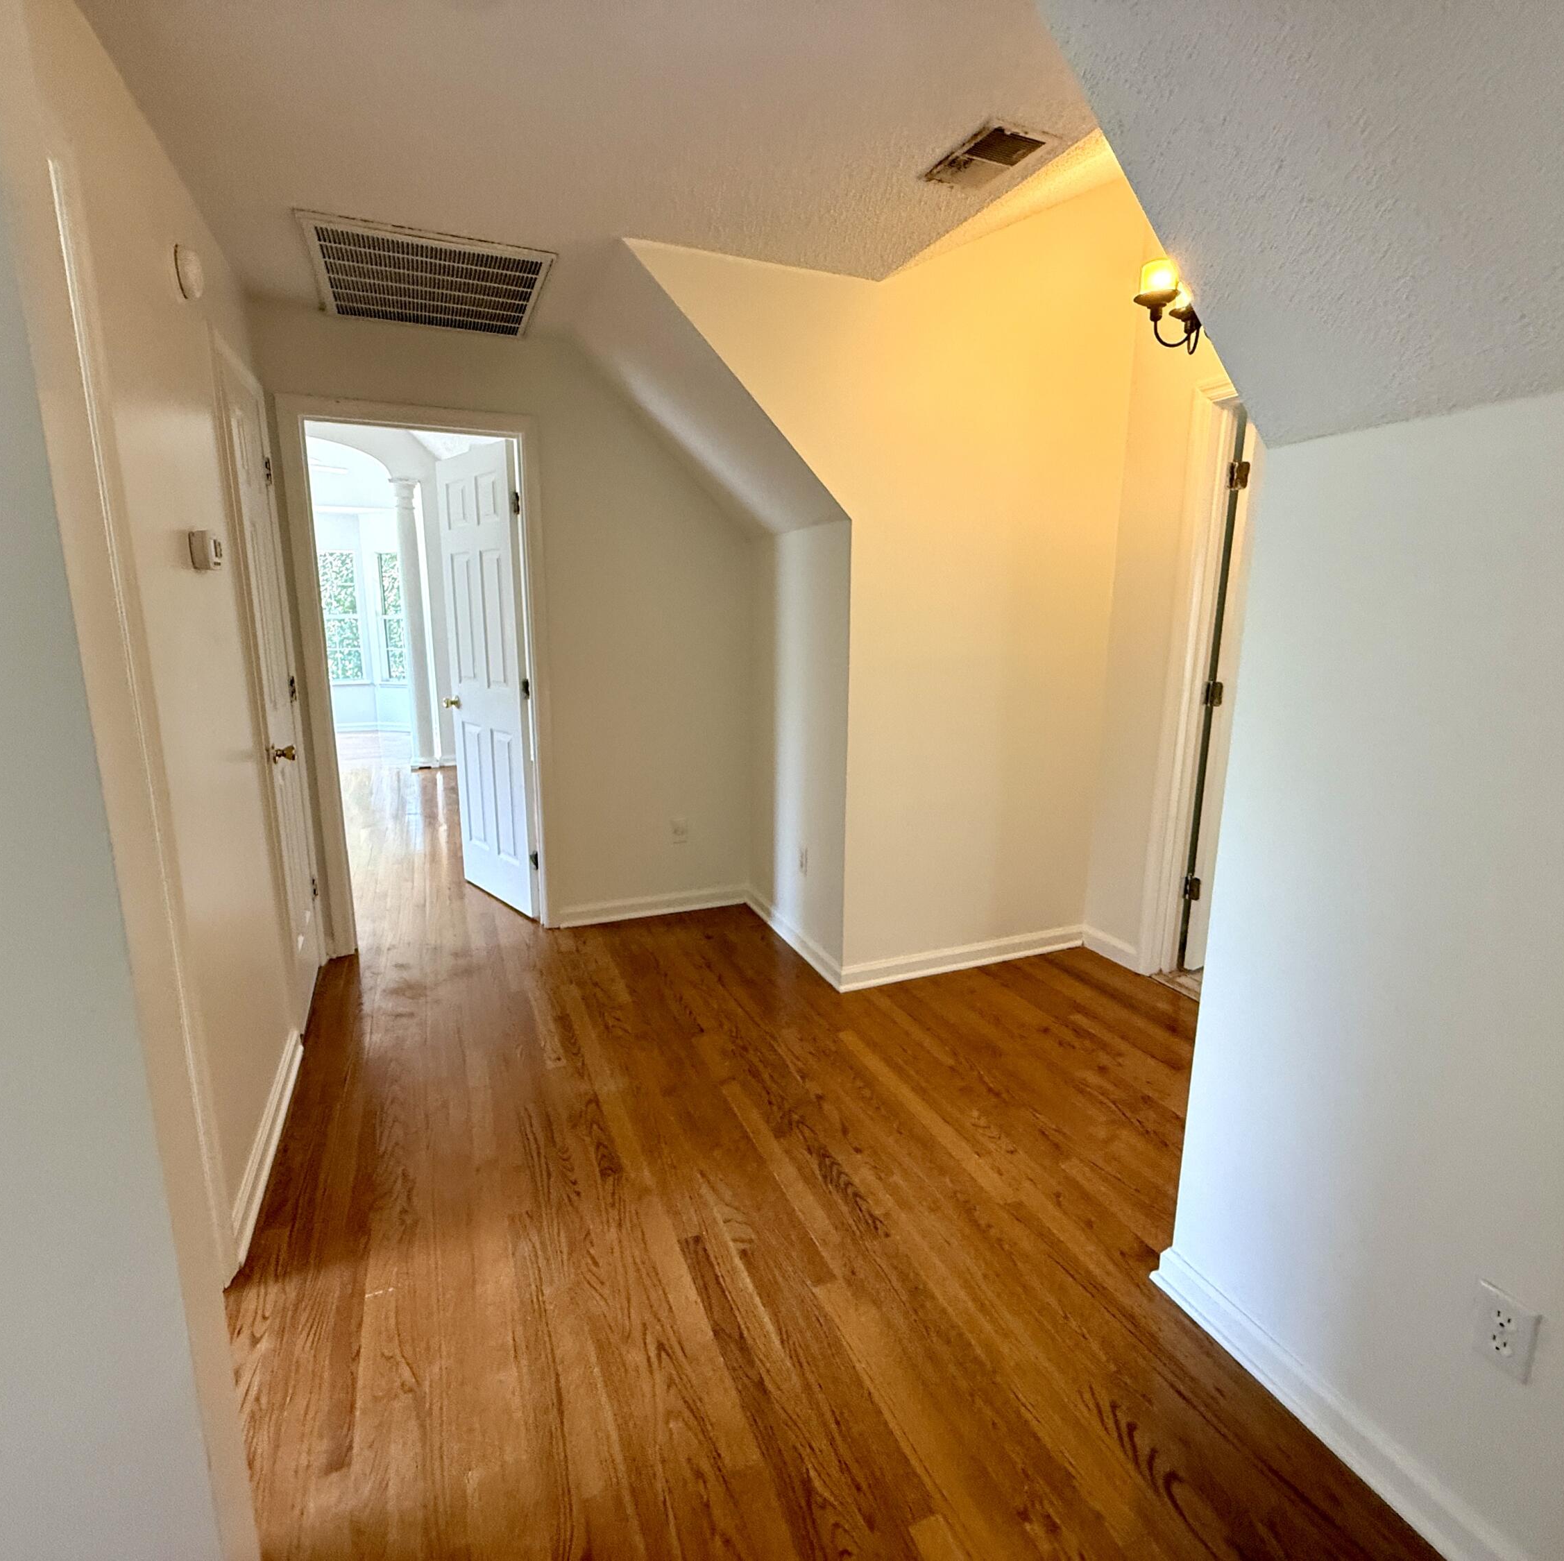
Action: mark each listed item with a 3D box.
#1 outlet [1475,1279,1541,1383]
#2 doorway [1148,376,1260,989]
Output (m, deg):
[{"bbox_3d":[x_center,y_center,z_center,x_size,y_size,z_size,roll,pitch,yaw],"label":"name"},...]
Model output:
[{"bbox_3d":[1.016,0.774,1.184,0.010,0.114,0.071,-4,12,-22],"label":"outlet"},{"bbox_3d":[1.629,-0.210,2.722,0.140,2.130,0.860,-4,12,-22],"label":"doorway"}]

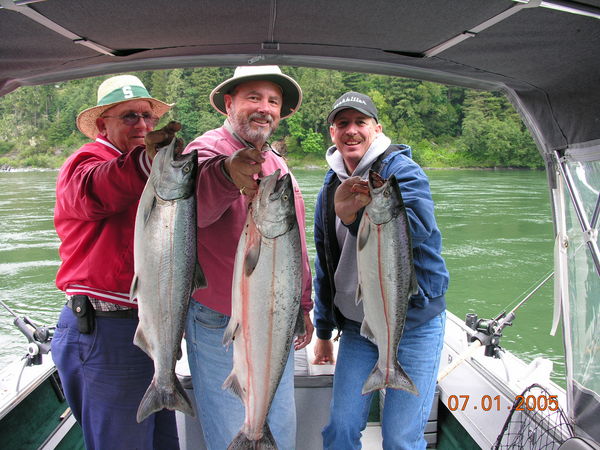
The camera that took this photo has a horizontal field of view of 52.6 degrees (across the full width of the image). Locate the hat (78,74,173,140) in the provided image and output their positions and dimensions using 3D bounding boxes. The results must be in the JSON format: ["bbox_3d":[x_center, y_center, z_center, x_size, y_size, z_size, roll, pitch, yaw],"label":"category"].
[{"bbox_3d":[-0.600,-0.425,2.090,0.335,0.145,0.355,-4,-9,-40],"label":"hat"}]

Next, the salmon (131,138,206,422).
[{"bbox_3d":[-0.373,0.168,1.720,0.210,0.820,0.105,0,6,-10],"label":"salmon"}]

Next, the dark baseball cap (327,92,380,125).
[{"bbox_3d":[0.183,-0.415,2.130,0.175,0.130,0.265,4,4,14],"label":"dark baseball cap"}]

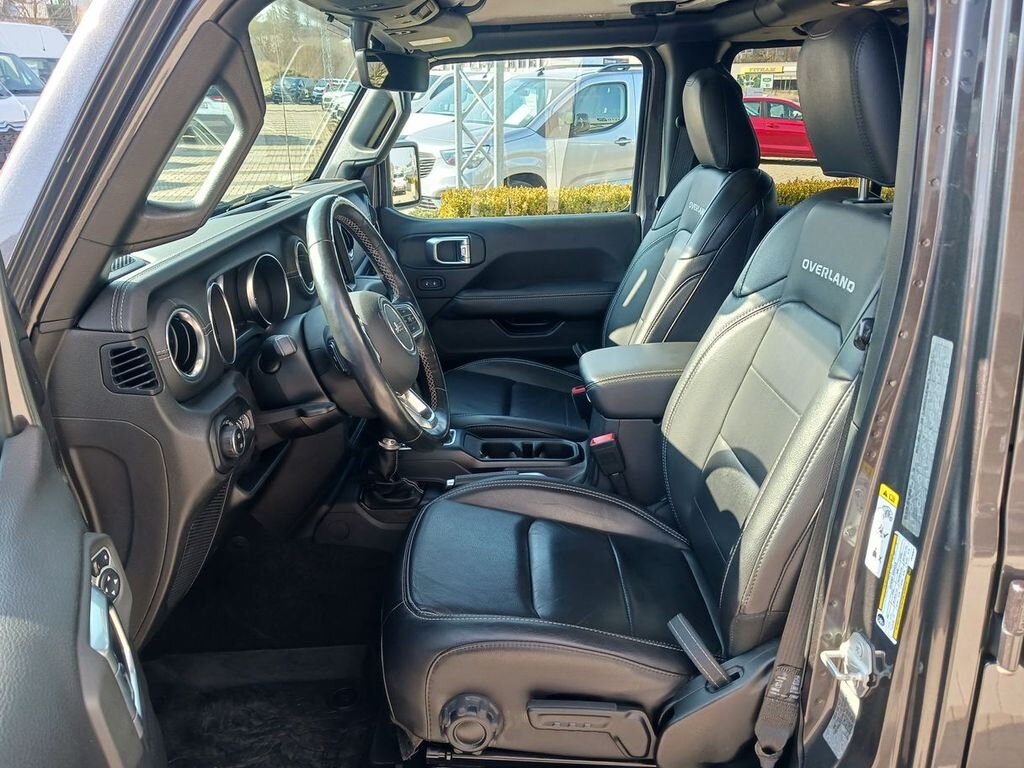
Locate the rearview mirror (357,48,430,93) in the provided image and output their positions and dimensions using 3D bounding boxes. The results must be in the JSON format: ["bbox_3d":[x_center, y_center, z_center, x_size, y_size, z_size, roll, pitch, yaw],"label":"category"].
[{"bbox_3d":[-0.195,-0.528,1.345,0.040,0.068,0.240,7,21,17],"label":"rearview mirror"}]

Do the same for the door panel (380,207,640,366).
[{"bbox_3d":[-0.069,-0.216,2.184,0.820,0.540,0.110,0,20,1],"label":"door panel"}]

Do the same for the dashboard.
[{"bbox_3d":[-0.485,-0.123,1.504,0.330,0.430,1.400,0,20,1],"label":"dashboard"}]

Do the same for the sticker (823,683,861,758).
[{"bbox_3d":[0.370,0.378,0.900,0.004,0.080,0.036,5,18,-13],"label":"sticker"}]

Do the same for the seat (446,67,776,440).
[{"bbox_3d":[0.173,-0.223,1.845,0.730,0.950,0.530,0,20,1],"label":"seat"}]

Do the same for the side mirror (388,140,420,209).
[{"bbox_3d":[-0.343,-0.609,2.322,0.100,0.190,0.190,6,21,15],"label":"side mirror"}]

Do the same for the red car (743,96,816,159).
[{"bbox_3d":[5.955,-5.964,18.808,4.250,1.487,1.780,5,21,14],"label":"red car"}]

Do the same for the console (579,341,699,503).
[{"bbox_3d":[0.280,0.081,1.560,0.320,0.290,0.200,0,20,1],"label":"console"}]

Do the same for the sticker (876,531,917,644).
[{"bbox_3d":[0.392,0.208,0.814,0.004,0.108,0.042,0,18,-8],"label":"sticker"}]

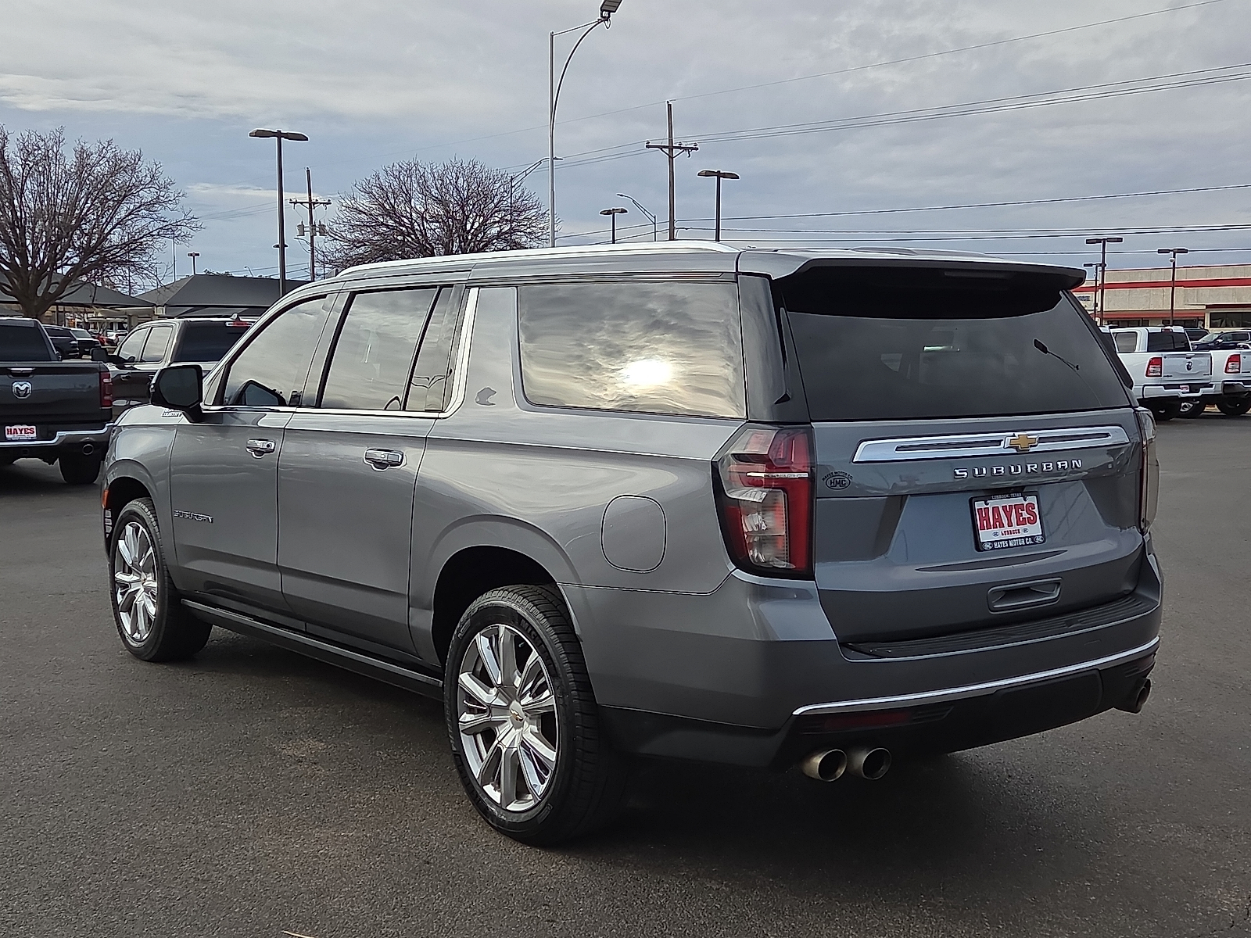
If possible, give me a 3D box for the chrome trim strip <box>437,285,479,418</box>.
[{"bbox_3d":[-0.554,-0.397,4.909,0.040,0.460,0.130,17,-6,-38],"label":"chrome trim strip"}]

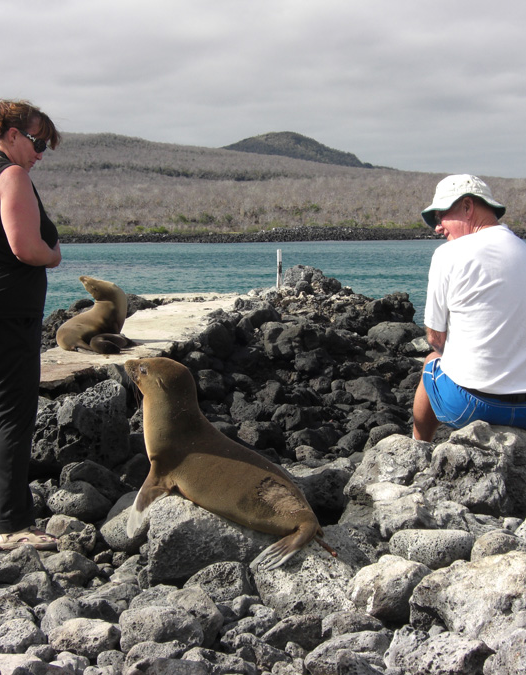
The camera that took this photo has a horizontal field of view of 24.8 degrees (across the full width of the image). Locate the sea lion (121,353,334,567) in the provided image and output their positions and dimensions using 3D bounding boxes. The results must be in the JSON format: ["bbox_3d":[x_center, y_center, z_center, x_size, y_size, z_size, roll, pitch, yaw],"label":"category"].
[{"bbox_3d":[-0.121,0.432,4.200,0.720,0.720,0.380,2,5,16],"label":"sea lion"}]

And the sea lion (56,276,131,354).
[{"bbox_3d":[-1.232,-0.162,8.800,0.500,0.550,0.360,2,6,24],"label":"sea lion"}]

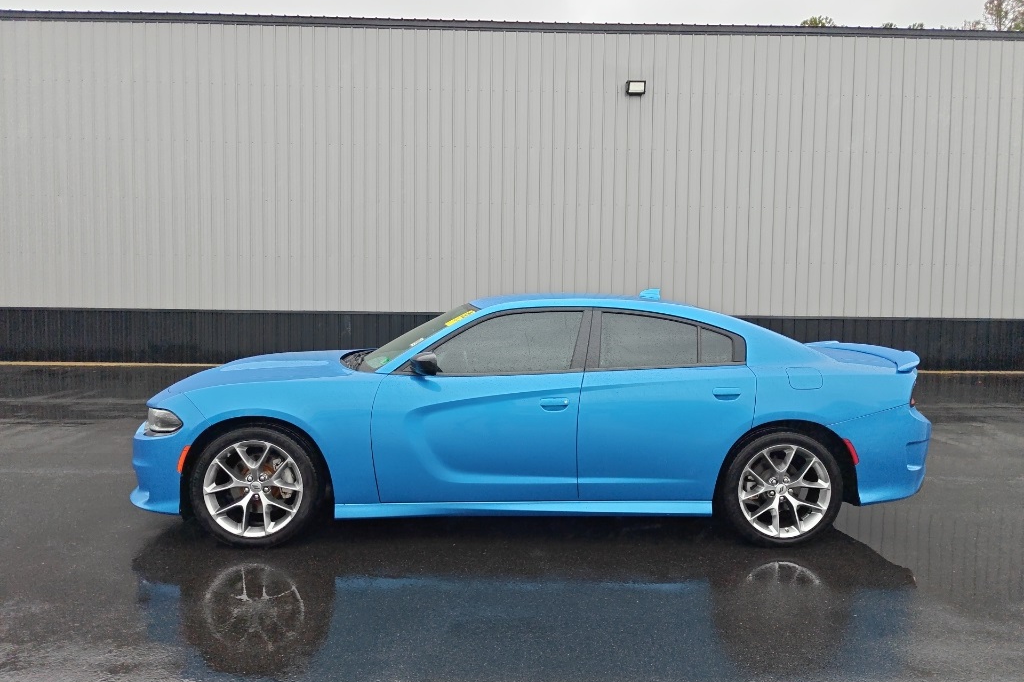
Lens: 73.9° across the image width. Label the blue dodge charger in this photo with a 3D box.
[{"bbox_3d":[0.079,0.419,4.810,5.040,1.480,1.930,1,3,-2],"label":"blue dodge charger"}]

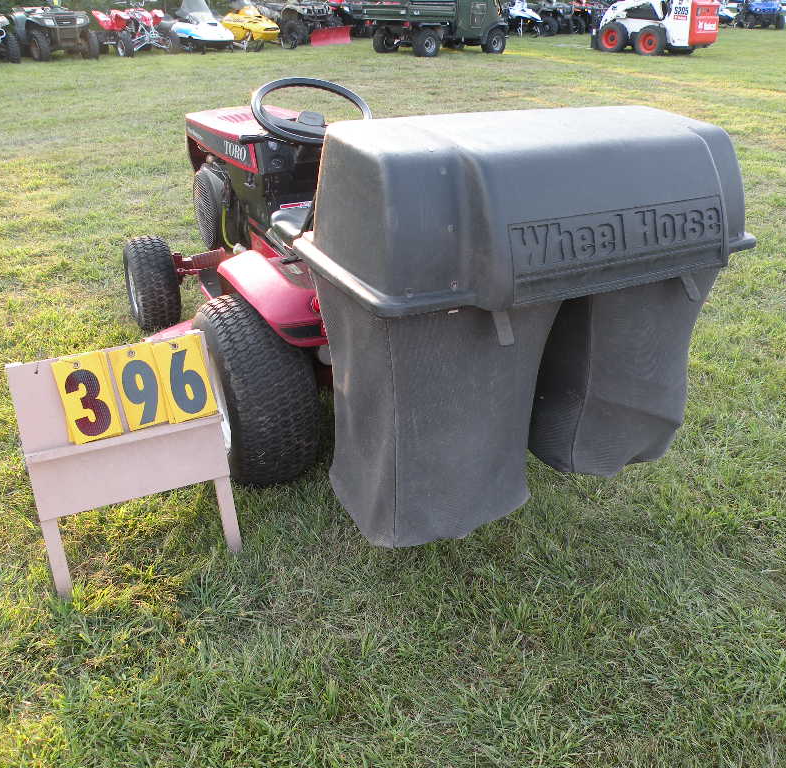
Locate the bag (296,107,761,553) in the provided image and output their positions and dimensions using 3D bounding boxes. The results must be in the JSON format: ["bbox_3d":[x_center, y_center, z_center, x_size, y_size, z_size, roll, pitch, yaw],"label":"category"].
[{"bbox_3d":[0.317,-0.189,1.927,0.980,0.847,0.483,-13,31,-24],"label":"bag"}]

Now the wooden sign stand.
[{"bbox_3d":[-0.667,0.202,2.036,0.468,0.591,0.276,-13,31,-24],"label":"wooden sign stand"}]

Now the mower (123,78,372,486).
[{"bbox_3d":[-0.321,-0.497,2.814,1.044,1.074,1.803,-13,31,-24],"label":"mower"}]

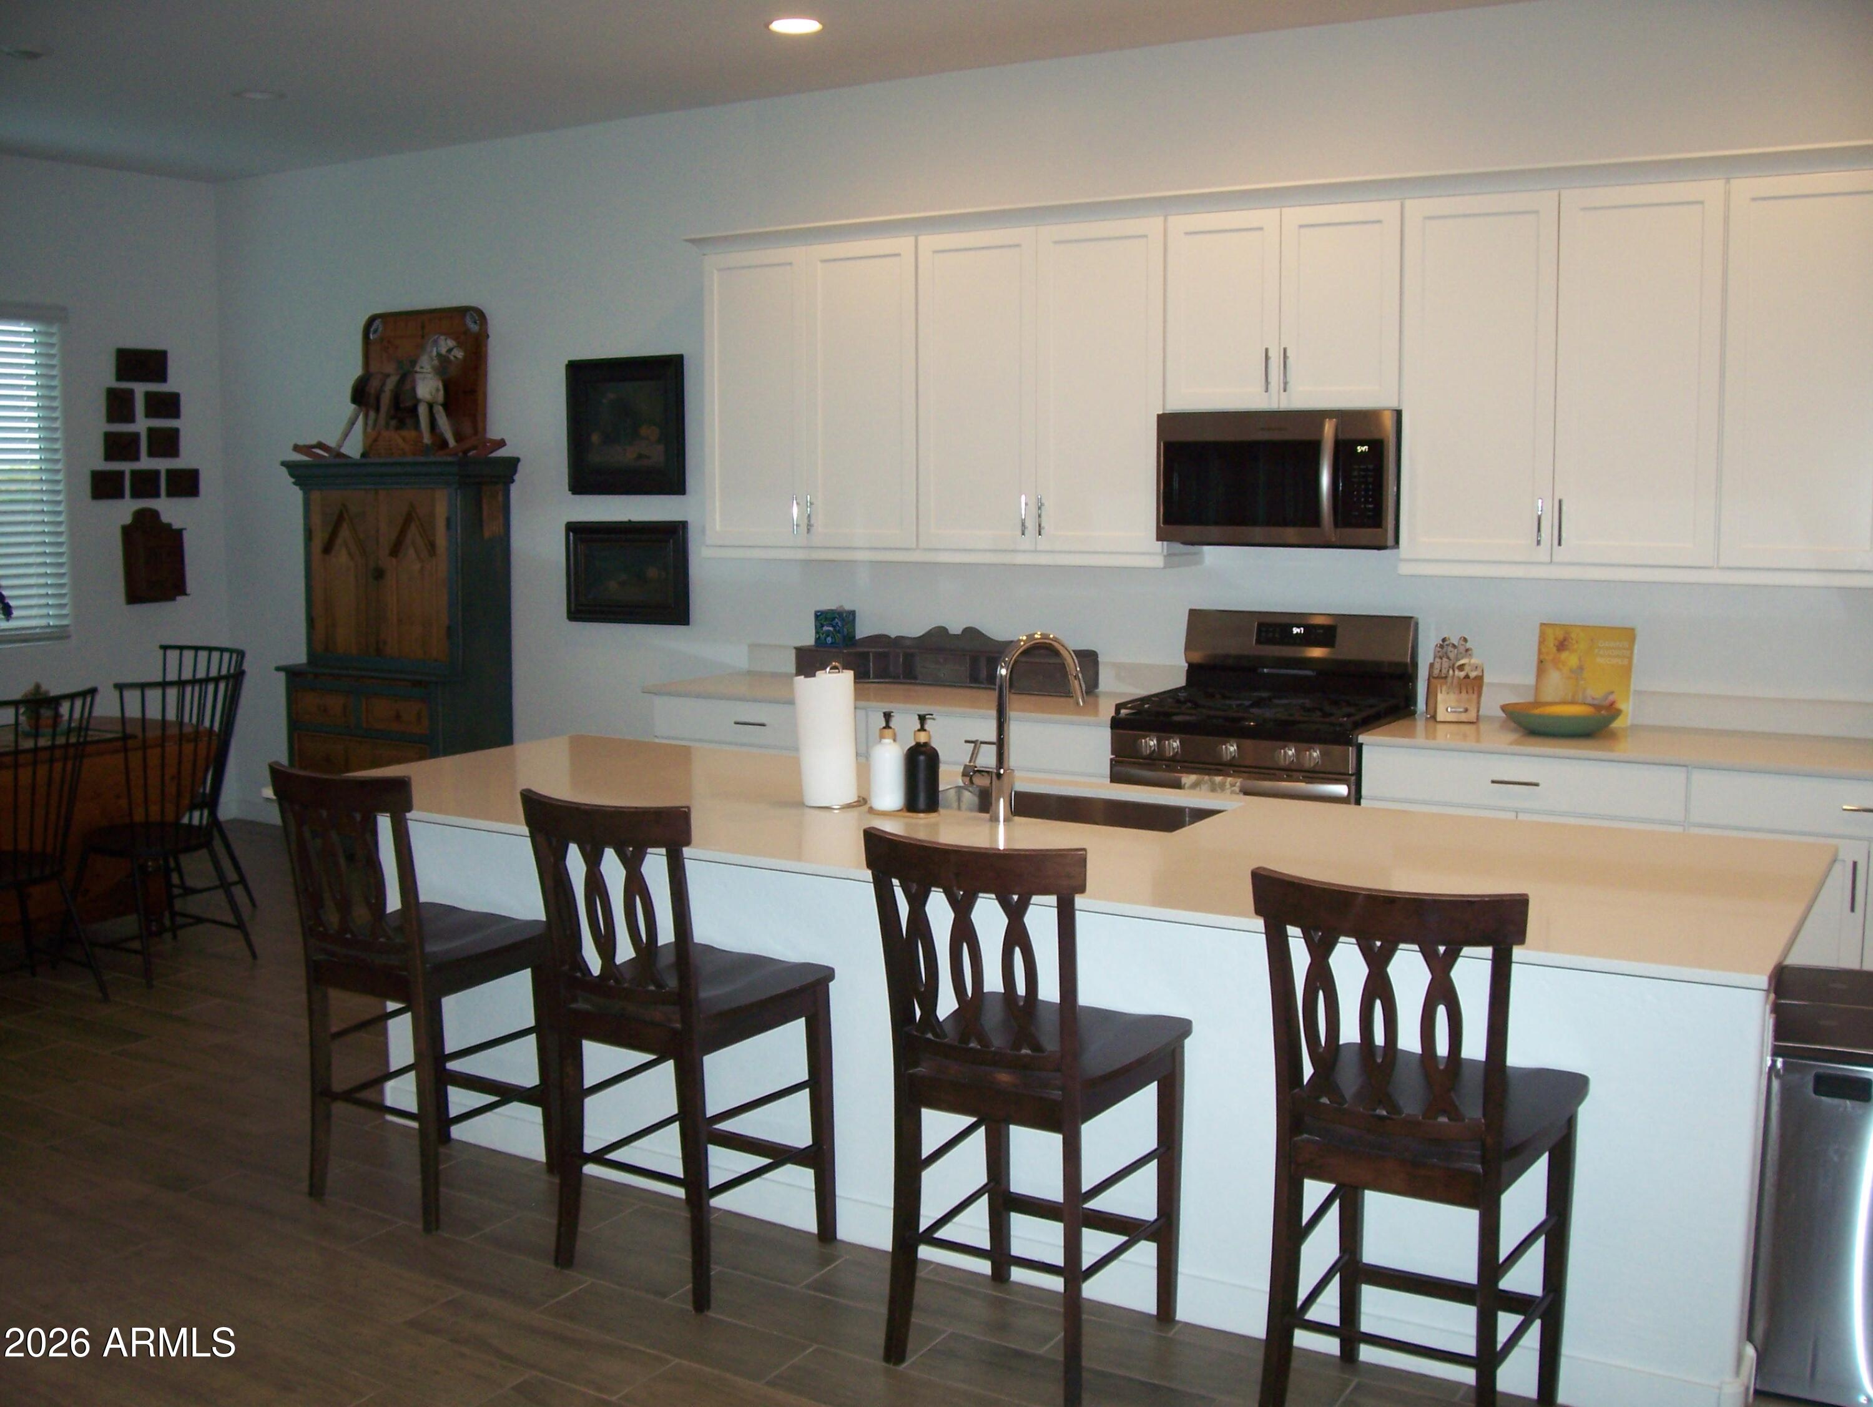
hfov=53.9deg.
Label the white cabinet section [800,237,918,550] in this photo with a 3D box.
[{"bbox_3d":[-0.190,-1.075,6.498,0.454,1.053,0.320,4,8,30],"label":"white cabinet section"}]

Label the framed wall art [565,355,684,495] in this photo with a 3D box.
[{"bbox_3d":[-1.231,-1.098,7.309,0.610,0.543,0.050,4,7,31],"label":"framed wall art"}]

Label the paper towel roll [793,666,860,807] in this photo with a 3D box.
[{"bbox_3d":[-0.237,0.074,4.093,0.125,0.296,0.125,0,7,0],"label":"paper towel roll"}]

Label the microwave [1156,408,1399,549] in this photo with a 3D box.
[{"bbox_3d":[1.098,-0.698,5.706,0.760,0.419,0.440,4,7,31],"label":"microwave"}]

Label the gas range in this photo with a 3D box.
[{"bbox_3d":[1.009,0.329,5.667,0.760,1.193,0.720,4,7,31],"label":"gas range"}]

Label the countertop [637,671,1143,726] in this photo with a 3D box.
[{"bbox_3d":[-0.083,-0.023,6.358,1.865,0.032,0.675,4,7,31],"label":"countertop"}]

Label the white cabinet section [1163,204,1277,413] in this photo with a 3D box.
[{"bbox_3d":[0.956,-1.224,5.816,0.383,0.600,0.320,4,8,30],"label":"white cabinet section"}]

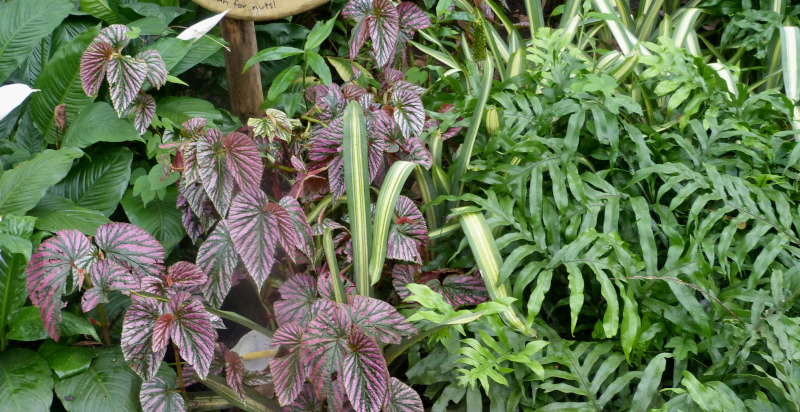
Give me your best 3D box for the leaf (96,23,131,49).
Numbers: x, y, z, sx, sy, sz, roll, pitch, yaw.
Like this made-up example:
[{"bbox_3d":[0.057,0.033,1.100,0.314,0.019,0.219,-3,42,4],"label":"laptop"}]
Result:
[{"bbox_3d":[-0.608,-0.357,2.550,0.071,0.030,0.078,-13,60,-8],"label":"leaf"}]

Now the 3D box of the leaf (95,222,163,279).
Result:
[{"bbox_3d":[-0.483,0.084,2.134,0.137,0.045,0.088,28,62,9],"label":"leaf"}]

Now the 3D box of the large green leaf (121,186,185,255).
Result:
[{"bbox_3d":[-0.523,0.035,2.550,0.136,0.060,0.172,-5,71,-7],"label":"large green leaf"}]

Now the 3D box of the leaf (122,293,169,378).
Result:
[{"bbox_3d":[-0.439,0.229,2.080,0.080,0.149,0.035,6,-5,9],"label":"leaf"}]

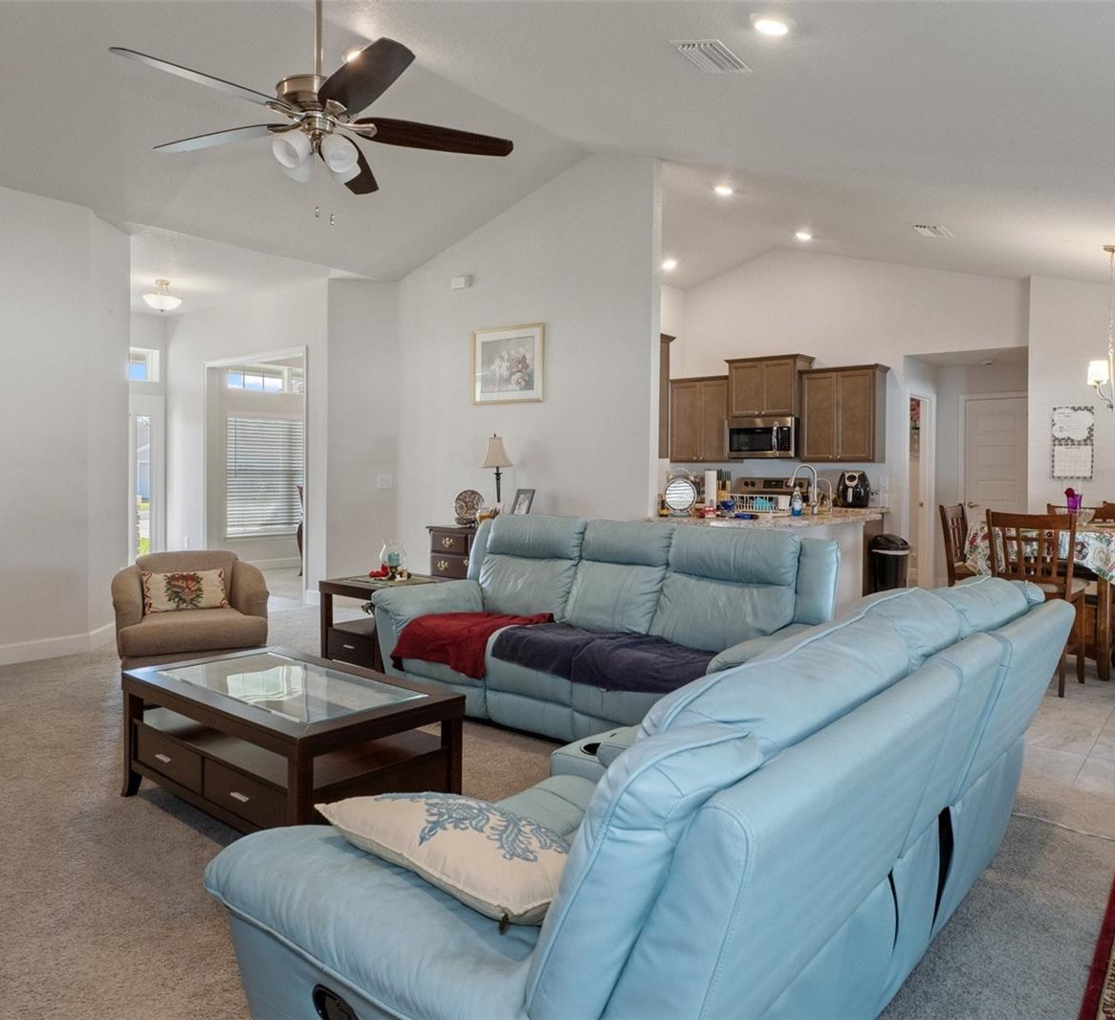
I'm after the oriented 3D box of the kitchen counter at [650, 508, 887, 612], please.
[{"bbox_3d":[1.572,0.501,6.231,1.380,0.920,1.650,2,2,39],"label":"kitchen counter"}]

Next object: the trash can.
[{"bbox_3d":[2.552,0.591,6.169,0.300,0.760,0.380,2,2,39],"label":"trash can"}]

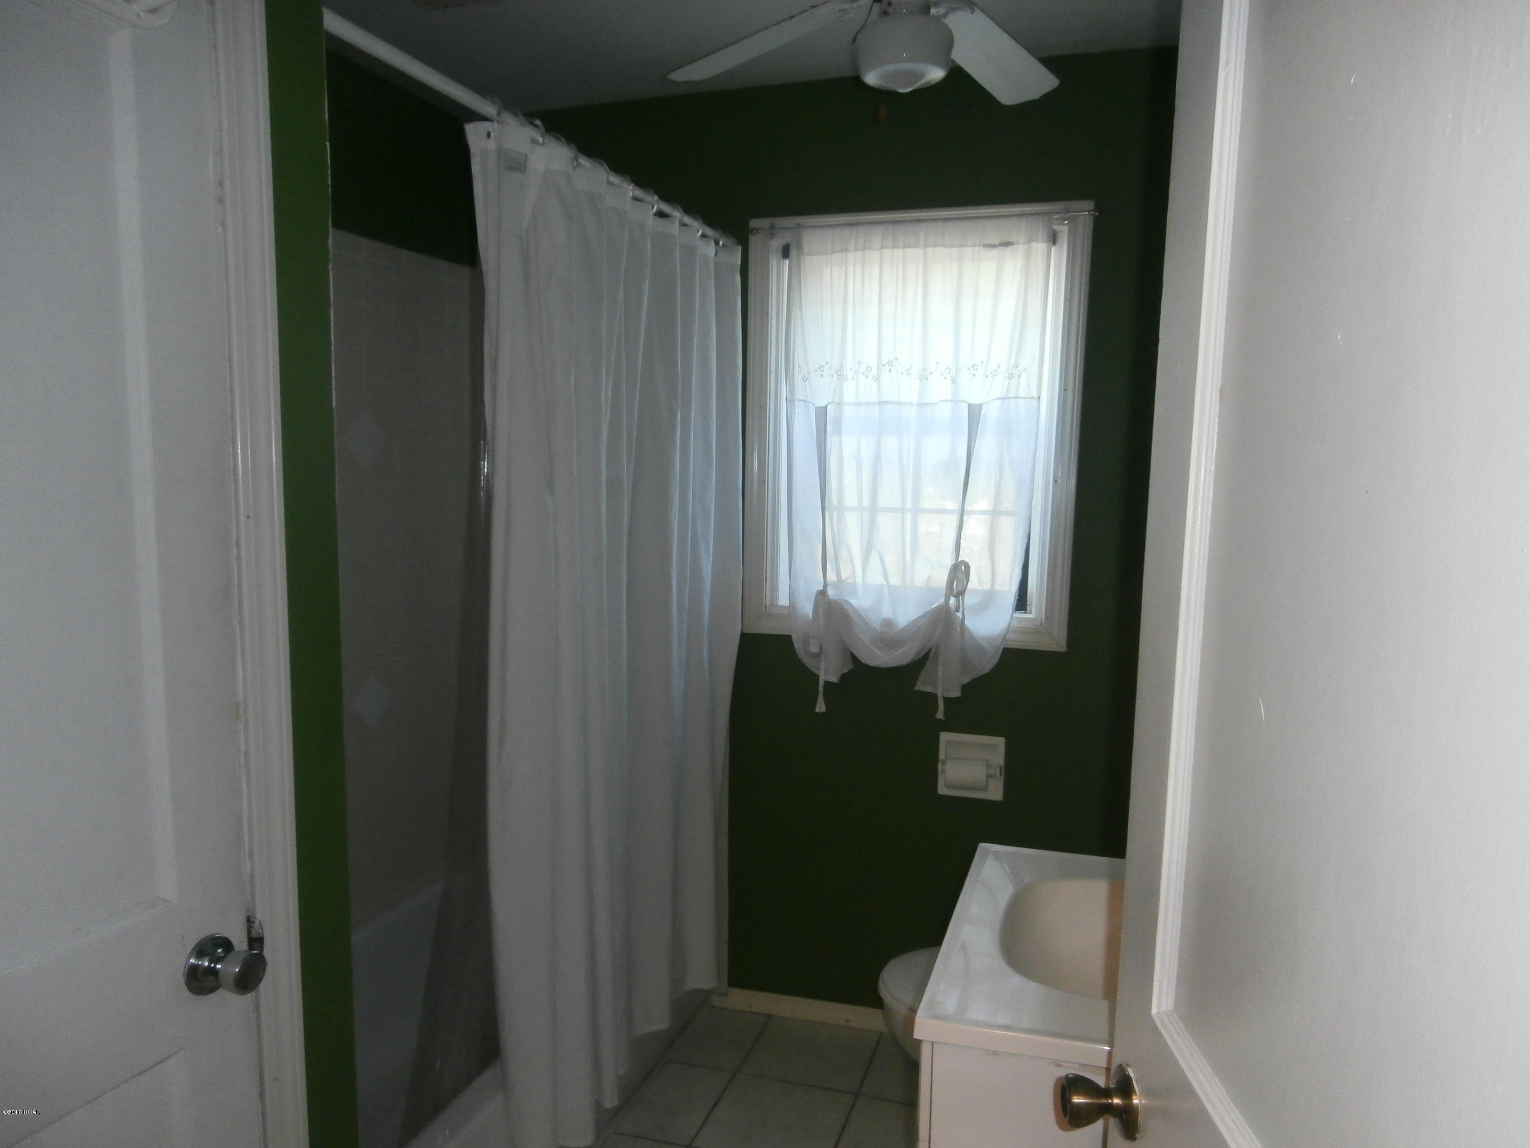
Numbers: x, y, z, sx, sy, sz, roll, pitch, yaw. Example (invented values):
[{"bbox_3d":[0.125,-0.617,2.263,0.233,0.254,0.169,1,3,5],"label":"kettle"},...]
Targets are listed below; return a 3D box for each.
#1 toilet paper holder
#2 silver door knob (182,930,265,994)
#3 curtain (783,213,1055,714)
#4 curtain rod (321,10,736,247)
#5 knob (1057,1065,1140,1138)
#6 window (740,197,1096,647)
[{"bbox_3d":[0.513,0.479,2.637,0.161,0.158,0.070,3,6,18],"label":"toilet paper holder"},{"bbox_3d":[-0.602,0.444,1.194,0.060,0.067,0.067,3,6,18],"label":"silver door knob"},{"bbox_3d":[0.351,-0.247,2.567,0.620,1.201,0.080,3,6,18],"label":"curtain"},{"bbox_3d":[-0.304,-0.756,1.990,0.027,0.027,1.520,3,7,17],"label":"curtain rod"},{"bbox_3d":[0.306,0.487,0.980,0.061,0.066,0.066,1,6,2],"label":"knob"},{"bbox_3d":[0.354,-0.355,2.635,0.830,1.055,0.090,3,6,18],"label":"window"}]

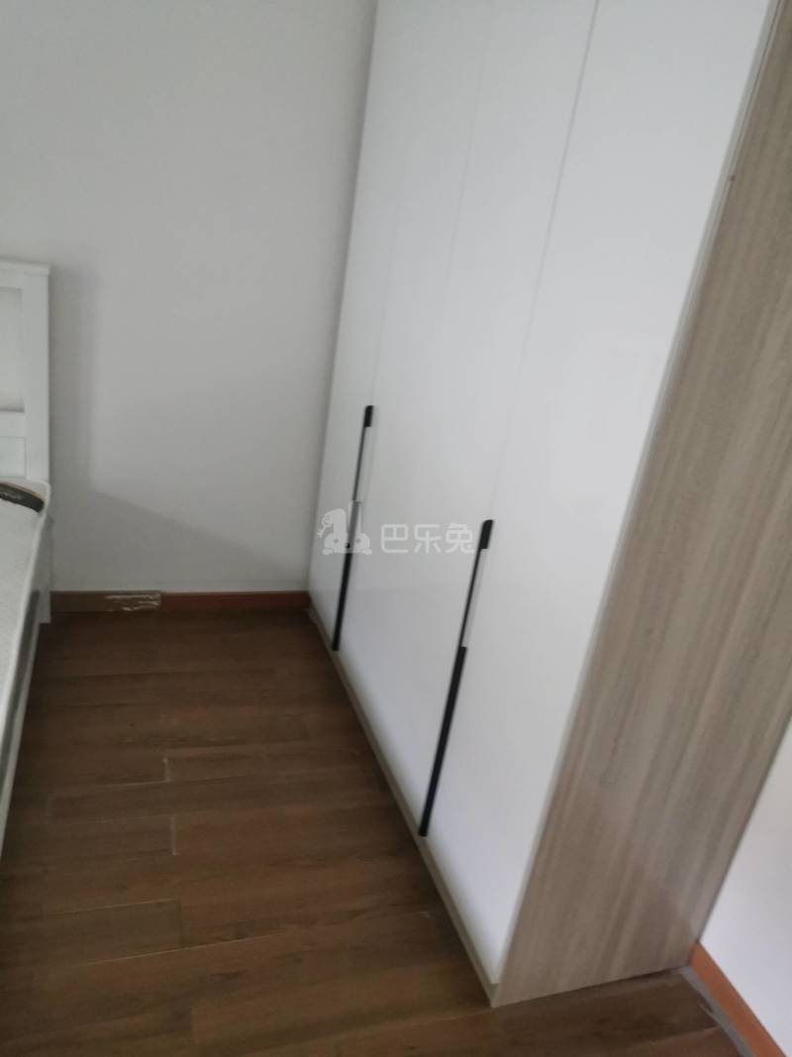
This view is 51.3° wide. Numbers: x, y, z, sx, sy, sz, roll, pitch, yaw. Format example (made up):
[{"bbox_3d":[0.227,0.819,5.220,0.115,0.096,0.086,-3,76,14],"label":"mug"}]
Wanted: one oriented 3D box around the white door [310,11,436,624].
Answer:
[{"bbox_3d":[-0.105,-0.661,2.737,0.040,2.209,0.457,0,23,-20],"label":"white door"}]

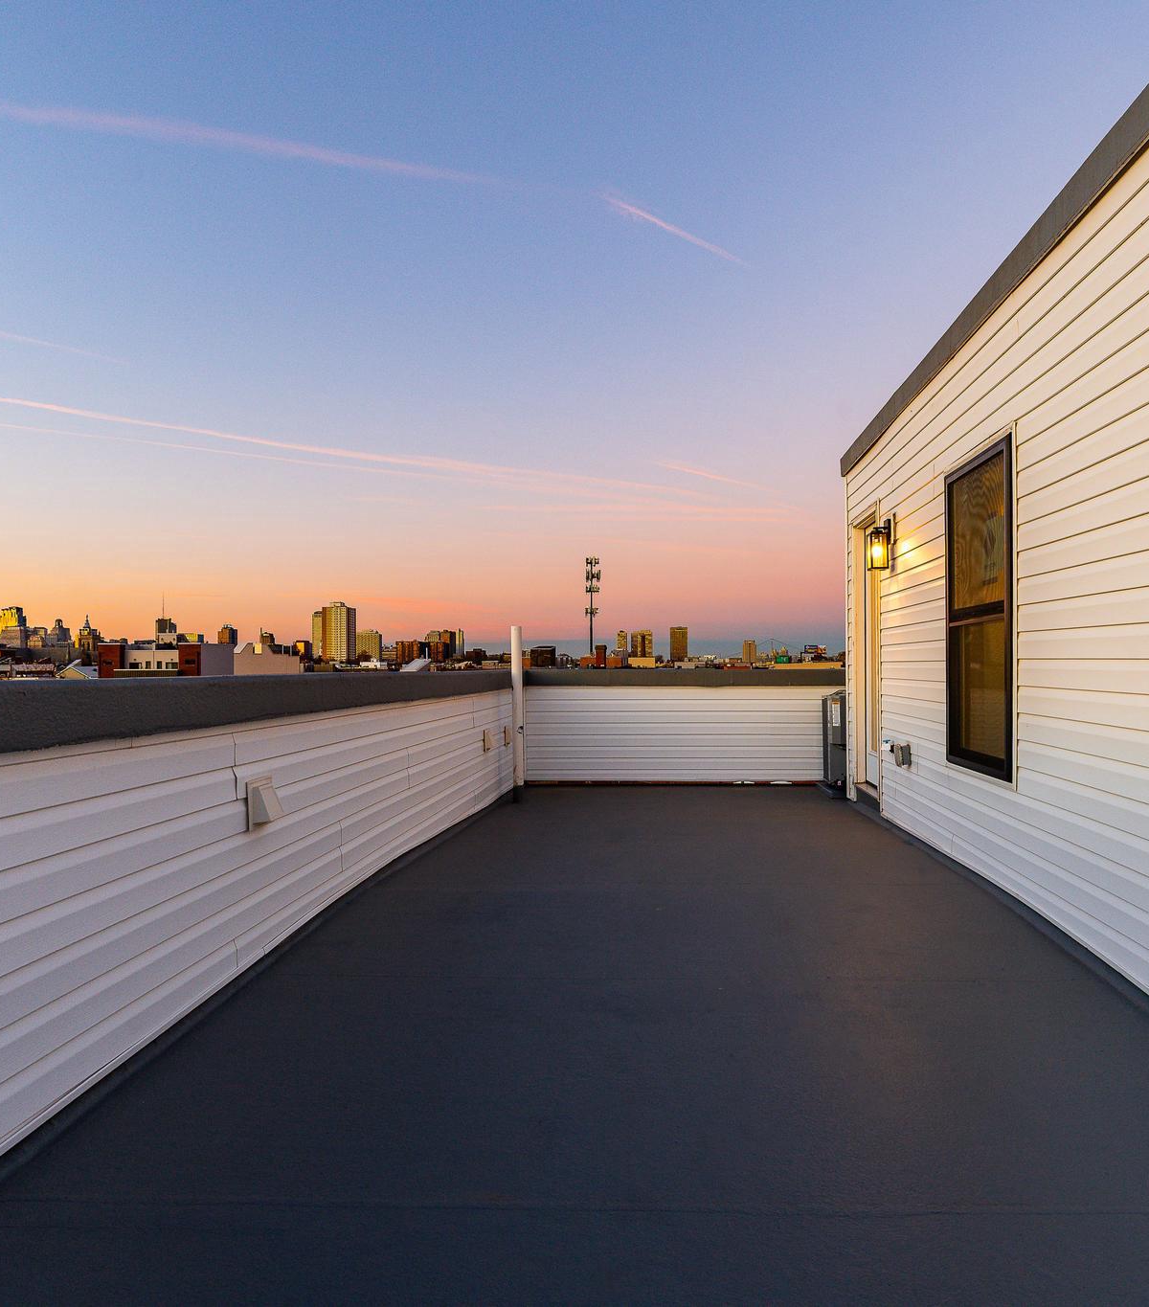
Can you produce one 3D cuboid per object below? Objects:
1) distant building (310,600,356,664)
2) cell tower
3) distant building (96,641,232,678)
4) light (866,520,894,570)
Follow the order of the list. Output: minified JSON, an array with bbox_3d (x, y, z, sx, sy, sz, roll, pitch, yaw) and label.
[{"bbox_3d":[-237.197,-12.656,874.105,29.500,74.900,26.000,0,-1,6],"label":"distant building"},{"bbox_3d":[4.806,-4.629,210.804,3.700,37.300,3.700,0,-1,6],"label":"cell tower"},{"bbox_3d":[-49.736,5.889,107.450,13.100,13.800,9.000,0,-1,6],"label":"distant building"},{"bbox_3d":[2.030,-0.726,5.822,0.150,0.345,0.130,0,-1,6],"label":"light"}]

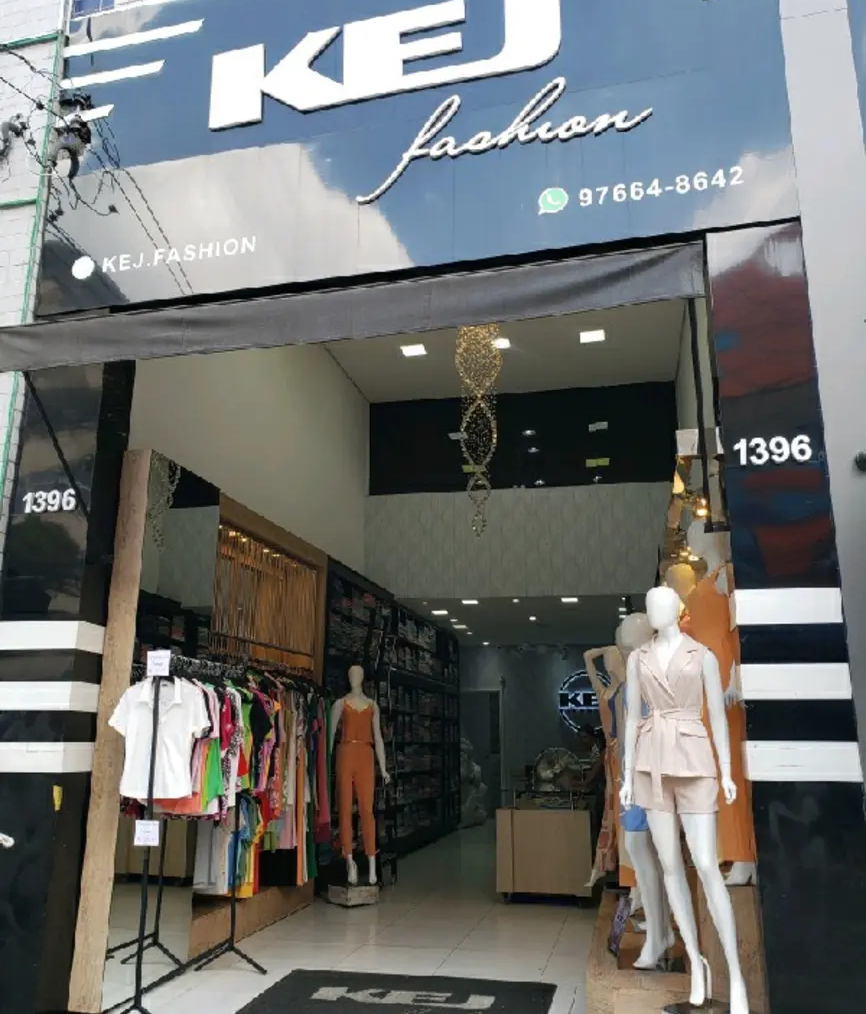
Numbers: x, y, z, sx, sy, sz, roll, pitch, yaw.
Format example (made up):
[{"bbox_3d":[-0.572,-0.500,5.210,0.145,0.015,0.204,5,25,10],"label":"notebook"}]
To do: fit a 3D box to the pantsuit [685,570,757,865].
[{"bbox_3d":[1.438,1.014,4.317,0.310,1.430,0.370,8,-16,-27],"label":"pantsuit"}]

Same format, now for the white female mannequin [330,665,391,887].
[{"bbox_3d":[-0.640,2.265,7.454,0.540,1.770,0.340,0,-15,1],"label":"white female mannequin"}]

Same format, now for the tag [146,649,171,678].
[{"bbox_3d":[-1.371,0.785,4.333,0.120,0.130,0.010,-3,-15,13],"label":"tag"}]

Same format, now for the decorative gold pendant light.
[{"bbox_3d":[0.386,-0.743,7.239,0.400,2.030,0.400,-3,-15,13],"label":"decorative gold pendant light"}]

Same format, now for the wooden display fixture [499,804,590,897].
[{"bbox_3d":[0.943,2.883,7.212,0.770,0.750,0.580,-4,-15,16],"label":"wooden display fixture"}]

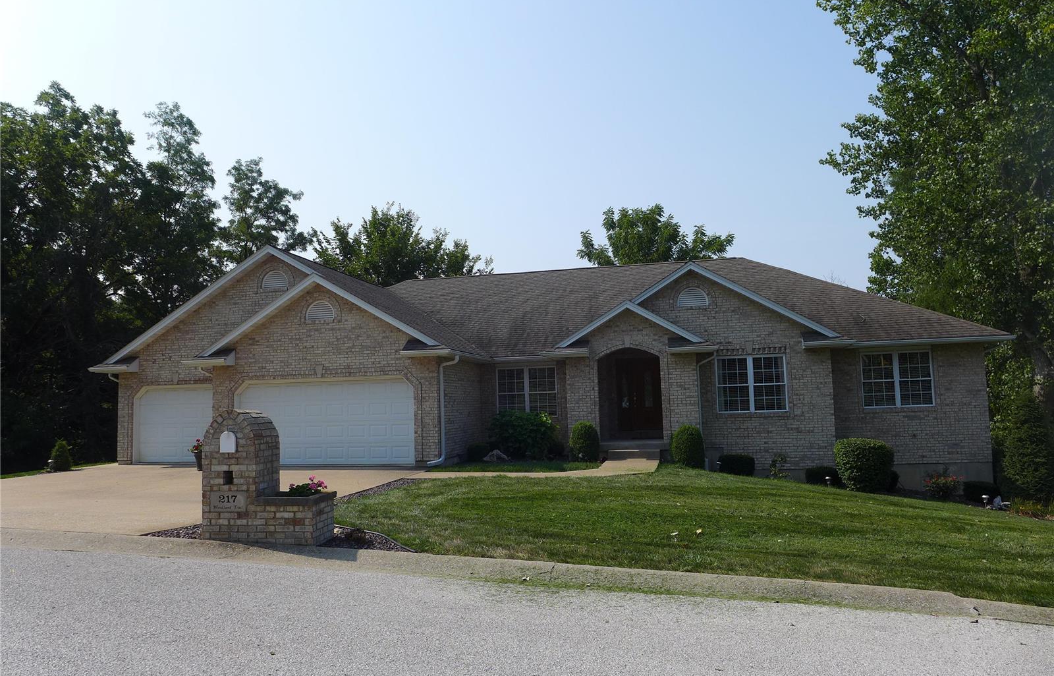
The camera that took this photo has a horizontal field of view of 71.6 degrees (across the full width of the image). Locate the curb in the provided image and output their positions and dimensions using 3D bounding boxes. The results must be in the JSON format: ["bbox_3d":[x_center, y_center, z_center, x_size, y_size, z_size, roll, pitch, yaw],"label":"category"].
[{"bbox_3d":[-0.750,2.128,6.845,10.100,0.180,0.630,1,-5,8],"label":"curb"}]

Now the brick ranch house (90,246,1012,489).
[{"bbox_3d":[1.203,1.004,24.409,23.900,7.340,16.000,-3,-5,13],"label":"brick ranch house"}]

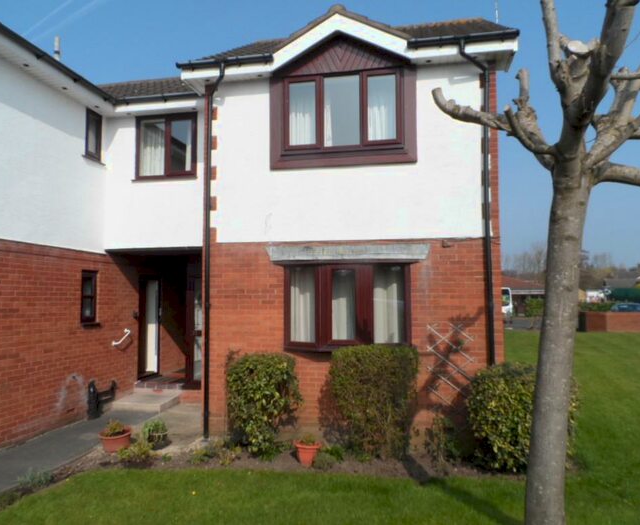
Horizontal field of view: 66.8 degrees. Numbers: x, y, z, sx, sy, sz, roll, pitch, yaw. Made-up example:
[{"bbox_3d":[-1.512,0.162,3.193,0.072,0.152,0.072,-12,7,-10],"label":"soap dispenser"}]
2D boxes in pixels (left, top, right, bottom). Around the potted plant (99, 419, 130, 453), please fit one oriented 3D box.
[{"bbox_3d":[-2.674,2.242,6.384,0.410,0.400,0.410,-1,-4,10],"label":"potted plant"}]

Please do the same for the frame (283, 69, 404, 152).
[{"bbox_3d":[0.312,-2.112,6.801,1.715,1.120,0.110,-1,-4,10],"label":"frame"}]

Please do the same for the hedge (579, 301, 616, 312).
[{"bbox_3d":[25.160,4.423,44.000,3.800,1.450,1.200,-1,-4,12],"label":"hedge"}]

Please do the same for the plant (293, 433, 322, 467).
[{"bbox_3d":[-0.132,2.164,5.614,0.310,0.390,0.310,0,-4,0],"label":"plant"}]

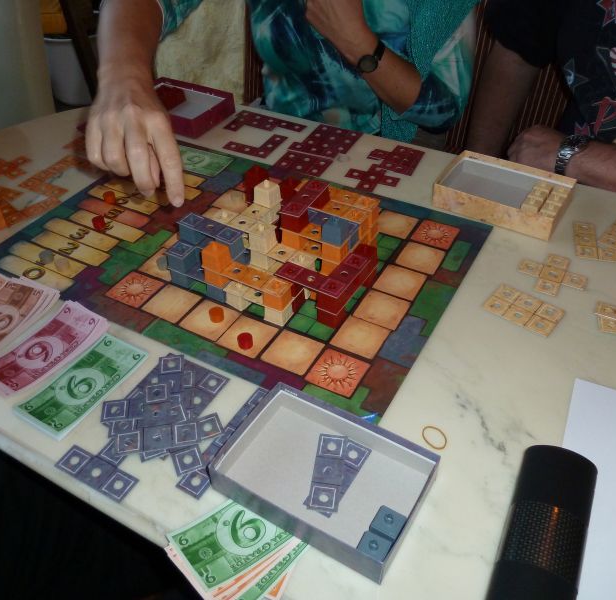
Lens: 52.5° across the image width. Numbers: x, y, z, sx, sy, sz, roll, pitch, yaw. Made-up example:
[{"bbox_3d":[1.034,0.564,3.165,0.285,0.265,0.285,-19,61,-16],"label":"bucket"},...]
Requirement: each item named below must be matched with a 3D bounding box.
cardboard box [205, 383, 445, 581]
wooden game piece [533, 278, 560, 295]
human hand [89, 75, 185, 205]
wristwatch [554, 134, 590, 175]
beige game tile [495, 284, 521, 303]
[{"bbox_3d":[0.013,0.139,0.501,0.152,0.032,0.100,22,47,24],"label":"cardboard box"},{"bbox_3d":[0.264,-0.013,0.686,0.024,0.002,0.024,18,45,21],"label":"wooden game piece"},{"bbox_3d":[-0.191,-0.177,0.677,0.091,0.054,0.184,-18,70,1],"label":"human hand"},{"bbox_3d":[0.361,-0.194,0.855,0.039,0.050,0.062,25,48,27],"label":"wristwatch"},{"bbox_3d":[0.215,-0.006,0.674,0.024,0.003,0.024,26,49,28],"label":"beige game tile"}]

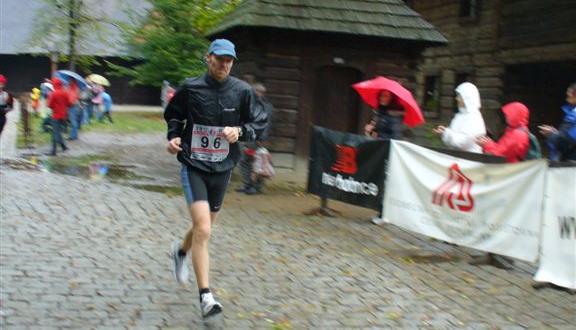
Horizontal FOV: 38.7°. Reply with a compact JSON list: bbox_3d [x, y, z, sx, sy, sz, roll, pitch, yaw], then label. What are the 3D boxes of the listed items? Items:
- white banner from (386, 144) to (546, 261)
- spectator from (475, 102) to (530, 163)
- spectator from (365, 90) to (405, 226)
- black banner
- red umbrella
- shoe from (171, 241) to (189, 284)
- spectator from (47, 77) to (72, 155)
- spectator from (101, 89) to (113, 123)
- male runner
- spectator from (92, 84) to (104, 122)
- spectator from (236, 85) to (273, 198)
[{"bbox_3d":[1.764,0.326,8.653,0.120,0.950,2.630,0,5,-25],"label":"white banner"},{"bbox_3d":[2.285,-0.236,8.493,0.480,0.820,0.500,3,5,6],"label":"spectator"},{"bbox_3d":[1.204,-0.123,10.071,0.400,1.630,0.500,-1,6,-37],"label":"spectator"},{"bbox_3d":[0.784,0.092,10.918,0.060,0.920,1.700,0,5,-31],"label":"black banner"},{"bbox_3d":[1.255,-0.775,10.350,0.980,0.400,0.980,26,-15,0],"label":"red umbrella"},{"bbox_3d":[-0.743,0.667,5.620,0.105,0.290,0.120,-10,-1,-28],"label":"shoe"},{"bbox_3d":[-5.115,-1.111,18.445,0.550,1.710,0.450,6,6,37],"label":"spectator"},{"bbox_3d":[-8.291,-2.672,37.500,0.400,1.550,0.500,1,5,-25],"label":"spectator"},{"bbox_3d":[-0.470,0.075,5.320,0.660,1.760,0.850,1,5,-18],"label":"male runner"},{"bbox_3d":[-8.501,-2.710,36.918,0.400,1.660,0.500,-1,6,-37],"label":"spectator"},{"bbox_3d":[-0.473,-0.394,12.413,0.450,1.650,0.550,0,5,-30],"label":"spectator"}]

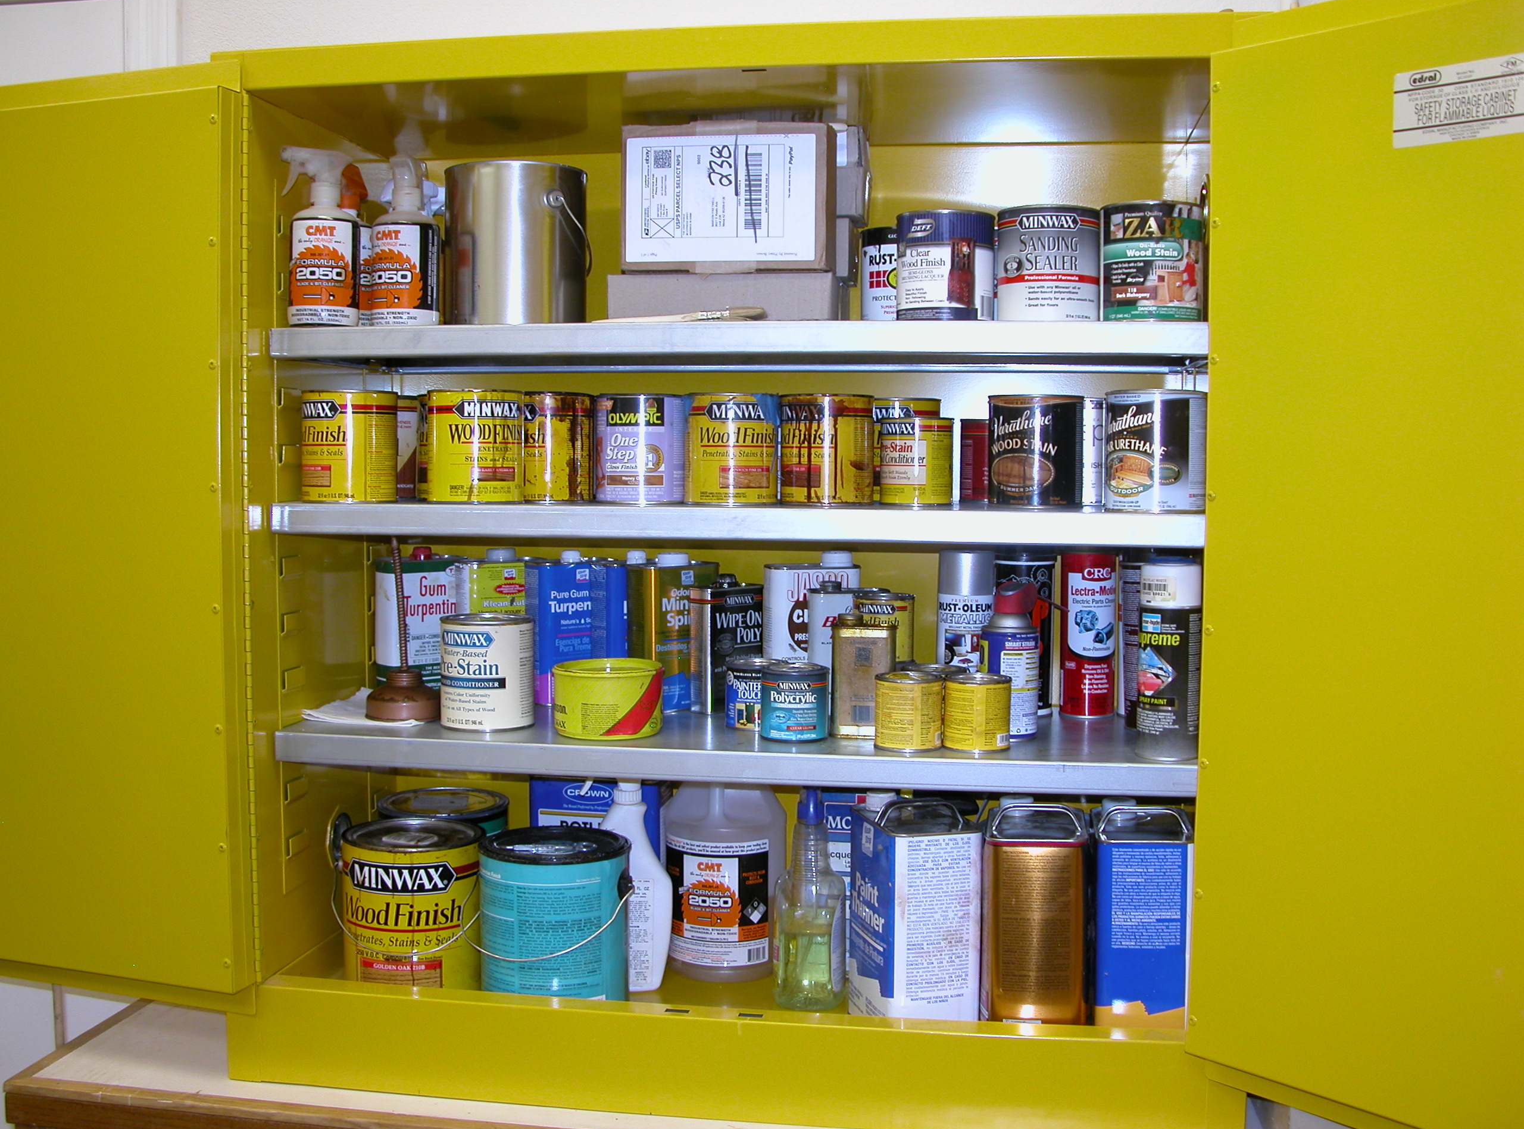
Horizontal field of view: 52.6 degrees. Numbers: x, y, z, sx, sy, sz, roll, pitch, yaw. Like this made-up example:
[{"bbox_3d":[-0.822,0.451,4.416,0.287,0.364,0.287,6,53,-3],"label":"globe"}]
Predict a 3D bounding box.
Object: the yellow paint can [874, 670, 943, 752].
[{"bbox_3d":[0.160,0.159,1.671,0.074,0.076,0.074,1,4,6],"label":"yellow paint can"}]

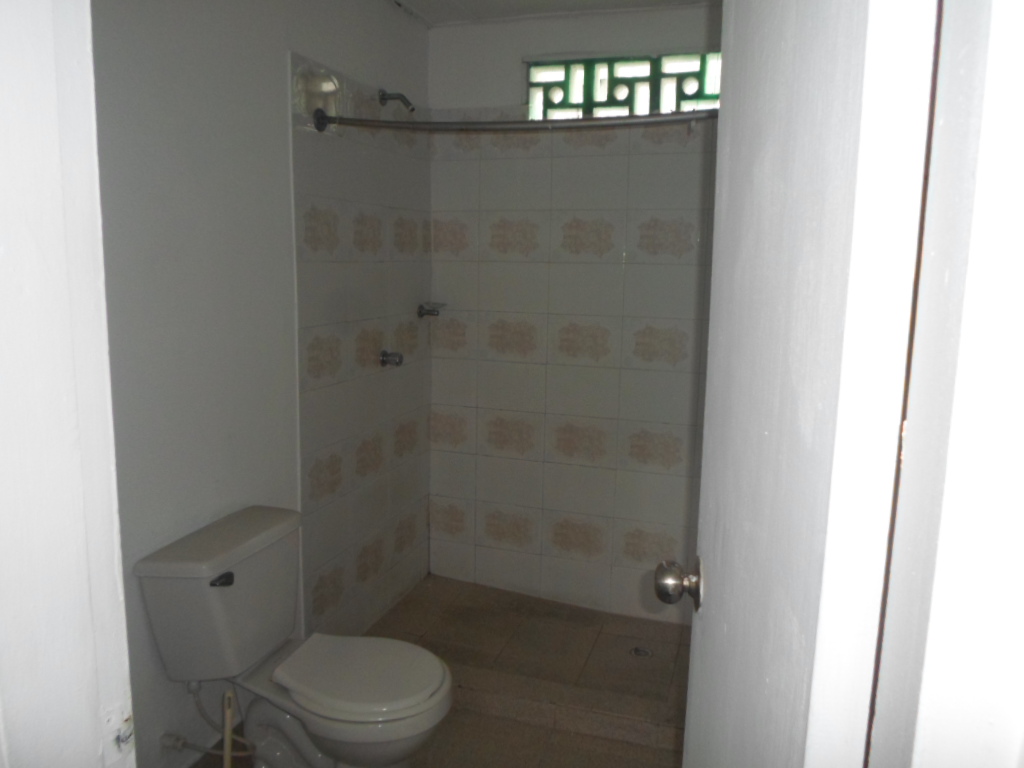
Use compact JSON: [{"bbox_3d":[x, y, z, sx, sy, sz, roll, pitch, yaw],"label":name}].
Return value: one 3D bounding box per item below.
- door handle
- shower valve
[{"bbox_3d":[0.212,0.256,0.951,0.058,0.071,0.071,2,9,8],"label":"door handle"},{"bbox_3d":[-0.438,-0.091,2.711,0.067,0.057,0.057,4,10,17],"label":"shower valve"}]

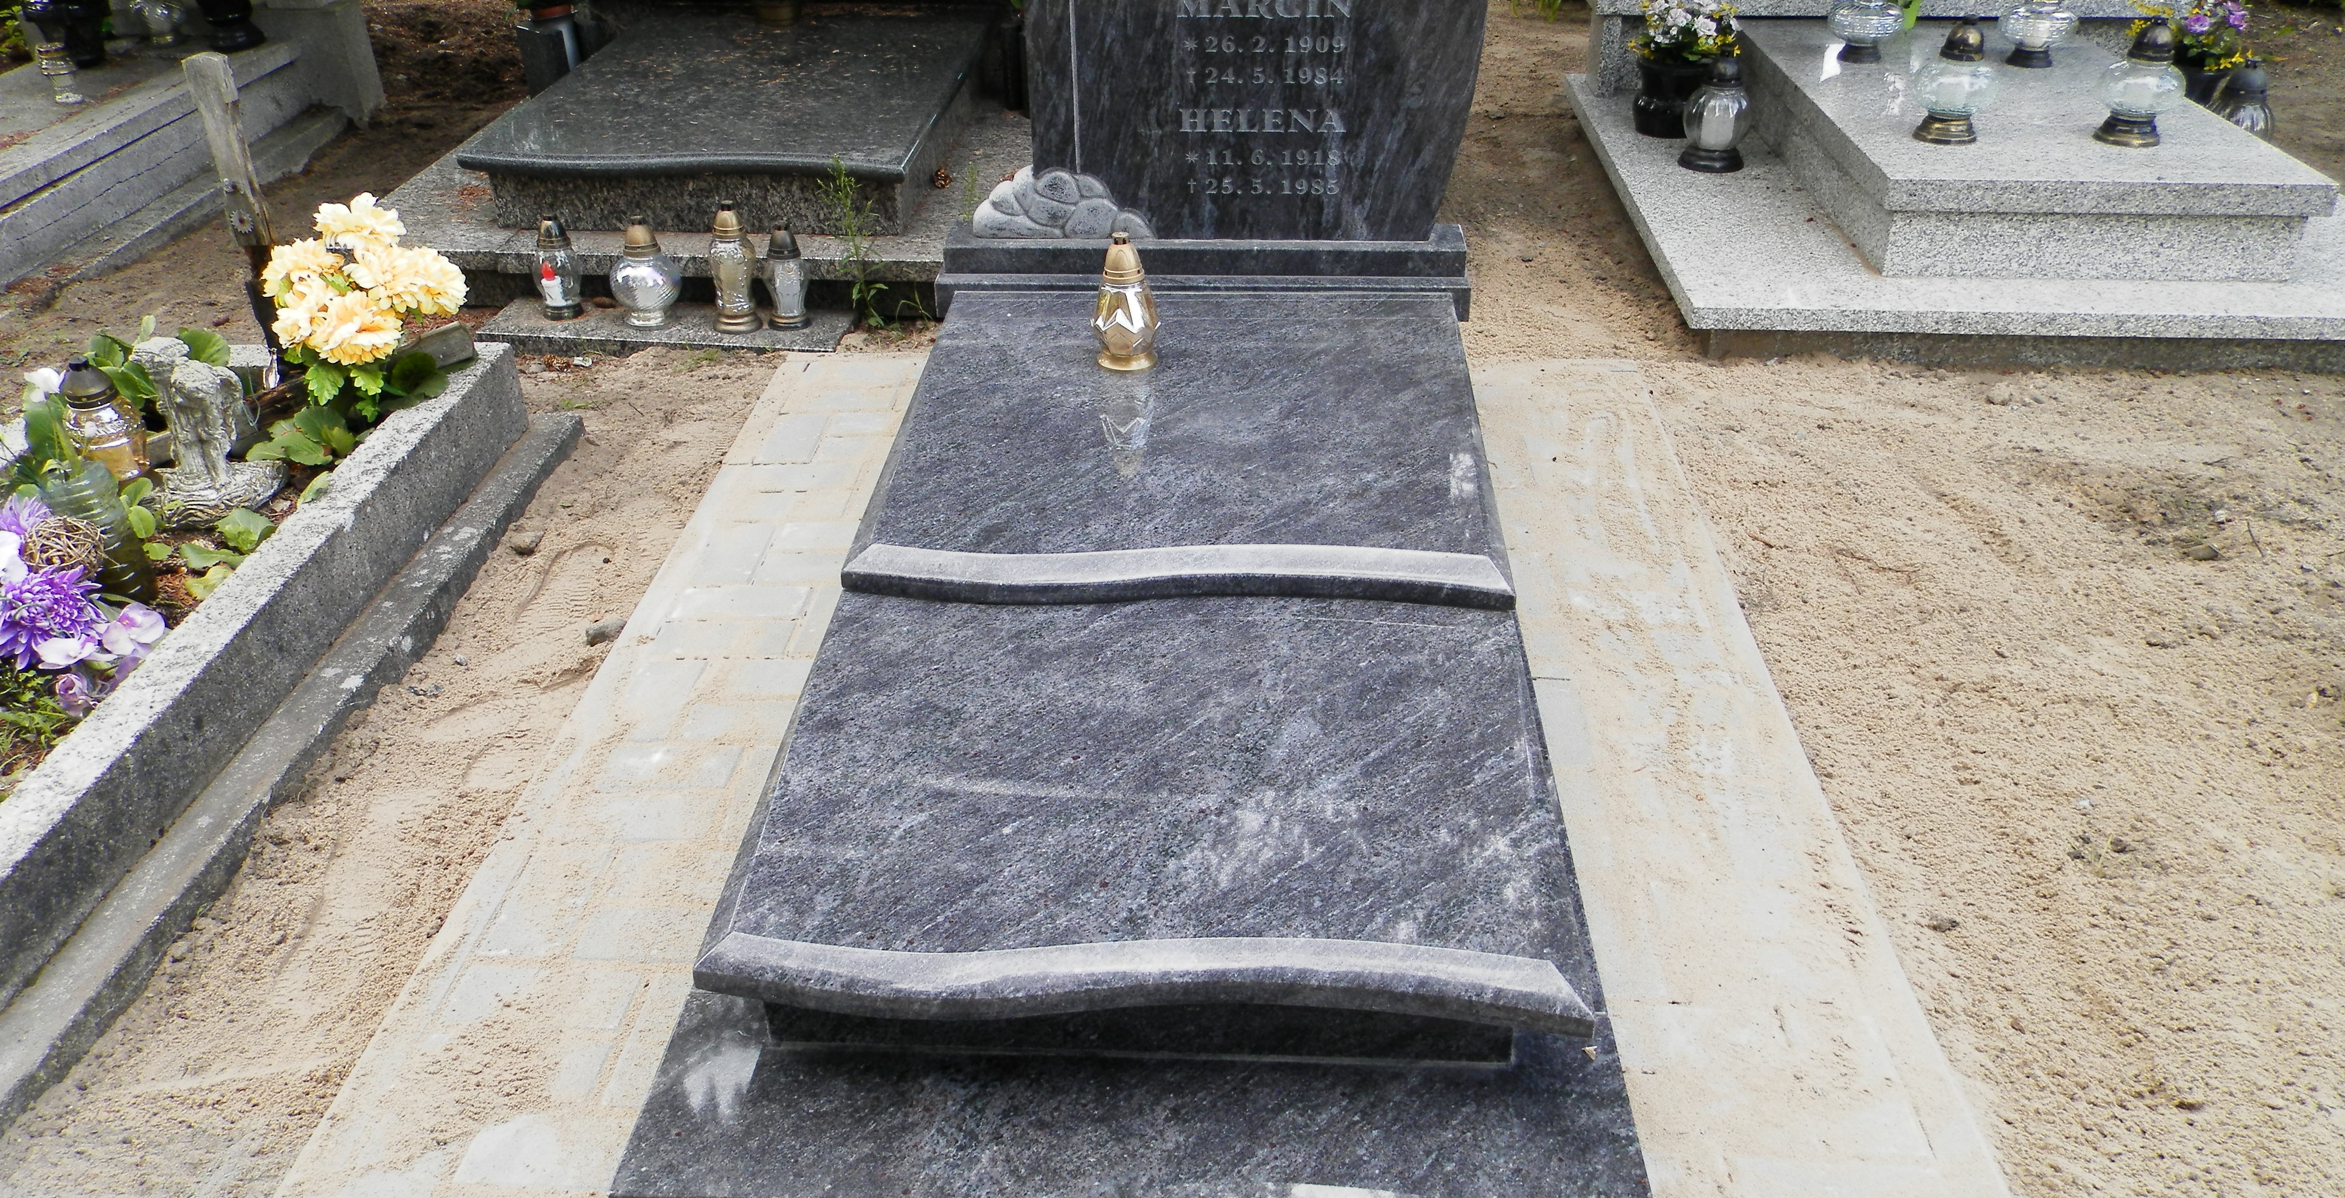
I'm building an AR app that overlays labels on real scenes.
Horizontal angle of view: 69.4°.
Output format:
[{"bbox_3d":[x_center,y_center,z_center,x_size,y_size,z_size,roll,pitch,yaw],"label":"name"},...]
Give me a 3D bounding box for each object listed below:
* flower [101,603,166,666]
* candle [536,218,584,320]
[{"bbox_3d":[-1.282,0.042,2.088,0.080,0.075,0.060,-22,37,-30],"label":"flower"},{"bbox_3d":[-1.242,-0.672,3.415,0.085,0.208,0.085,1,32,3],"label":"candle"}]

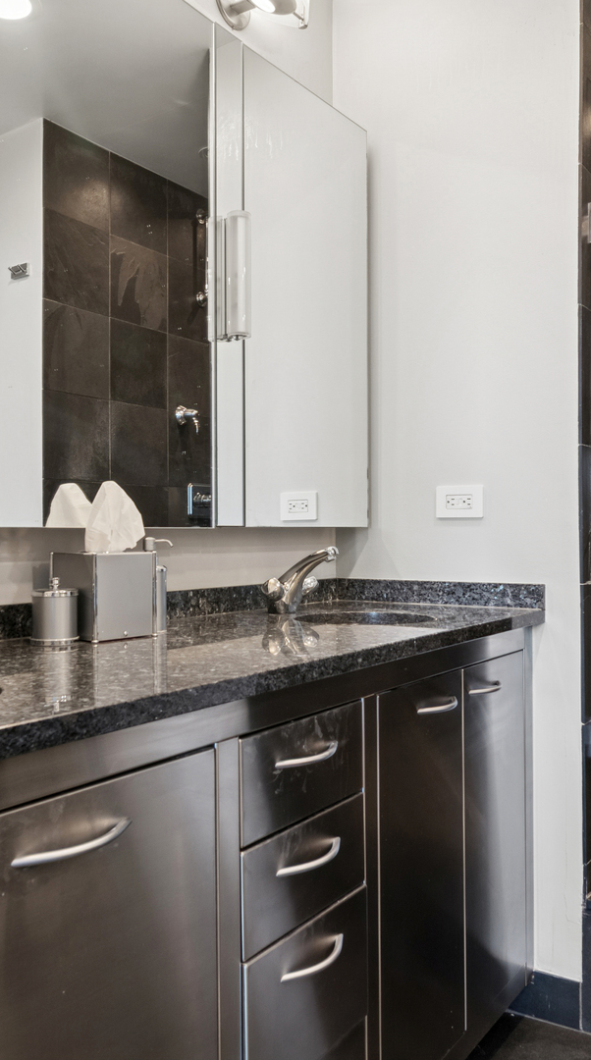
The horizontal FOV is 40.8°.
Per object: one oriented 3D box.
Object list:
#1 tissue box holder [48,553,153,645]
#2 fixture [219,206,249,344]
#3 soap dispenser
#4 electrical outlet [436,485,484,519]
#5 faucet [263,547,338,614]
[{"bbox_3d":[-0.330,0.111,1.371,0.126,0.145,0.126,0,0,42],"label":"tissue box holder"},{"bbox_3d":[-0.115,-0.513,1.607,0.056,0.255,0.047,0,0,38],"label":"fixture"},{"bbox_3d":[-0.252,0.097,1.438,0.090,0.172,0.058,0,0,38],"label":"soap dispenser"},{"bbox_3d":[0.392,-0.067,1.898,0.119,0.075,0.009,0,0,36],"label":"electrical outlet"},{"bbox_3d":[0.024,0.107,1.757,0.195,0.150,0.168,0,0,38],"label":"faucet"}]

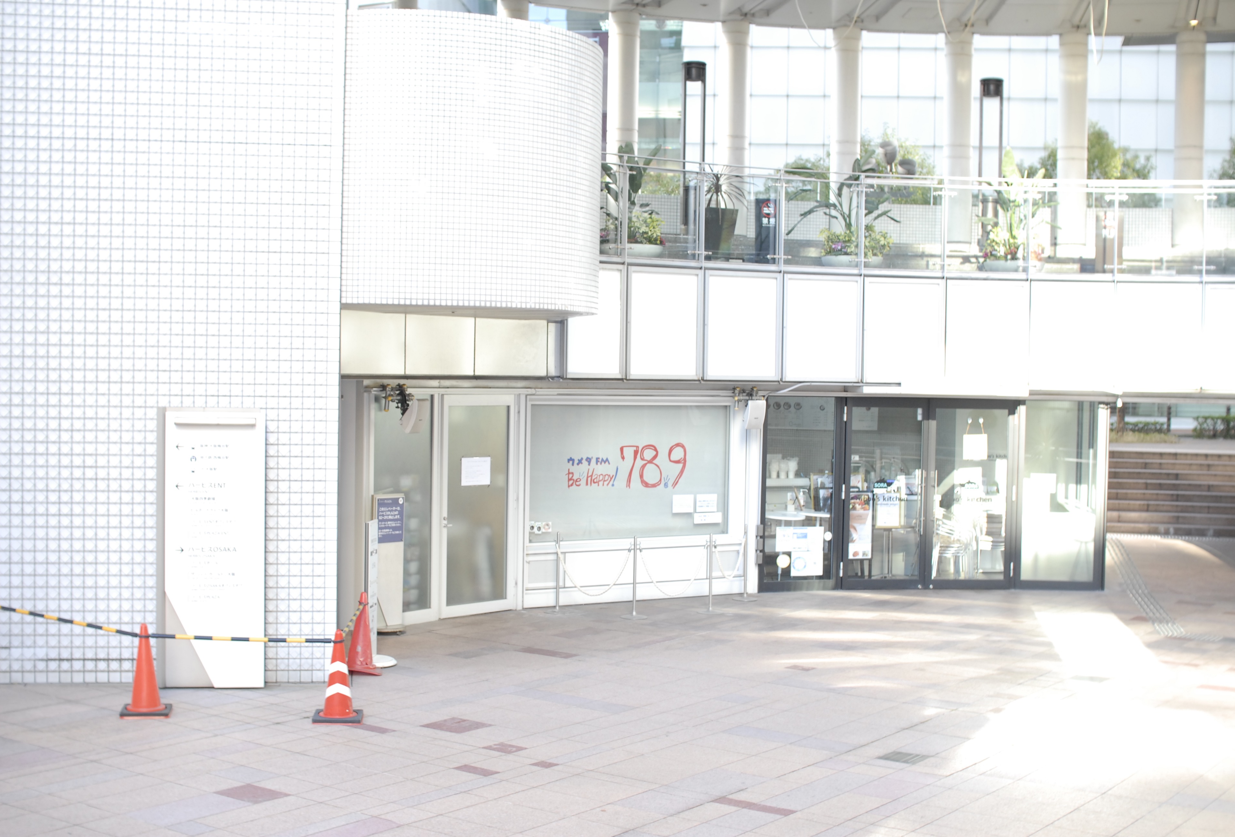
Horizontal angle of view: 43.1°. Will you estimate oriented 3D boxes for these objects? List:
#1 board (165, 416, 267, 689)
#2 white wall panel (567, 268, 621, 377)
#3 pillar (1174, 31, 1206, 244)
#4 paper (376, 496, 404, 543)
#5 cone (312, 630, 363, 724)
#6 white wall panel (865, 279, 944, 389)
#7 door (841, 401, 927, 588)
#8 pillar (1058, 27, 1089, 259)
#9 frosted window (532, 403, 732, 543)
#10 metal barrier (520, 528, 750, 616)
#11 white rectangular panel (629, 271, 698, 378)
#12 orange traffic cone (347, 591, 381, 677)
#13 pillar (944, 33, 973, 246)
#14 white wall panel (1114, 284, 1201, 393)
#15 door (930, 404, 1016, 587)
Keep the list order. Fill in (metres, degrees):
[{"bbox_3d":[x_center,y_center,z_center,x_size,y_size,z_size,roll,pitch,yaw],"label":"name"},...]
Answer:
[{"bbox_3d":[-3.286,1.060,12.823,0.808,2.278,0.160,1,2,-5],"label":"board"},{"bbox_3d":[-0.242,-1.029,16.757,0.728,1.179,0.070,0,2,-34],"label":"white wall panel"},{"bbox_3d":[8.555,-4.172,23.371,0.450,3.300,0.450,1,2,0],"label":"pillar"},{"bbox_3d":[-2.266,1.016,15.643,0.303,0.448,0.010,-1,3,-42],"label":"paper"},{"bbox_3d":[-2.117,1.940,11.850,0.385,0.685,0.385,1,2,-9],"label":"cone"},{"bbox_3d":[3.352,-1.009,18.277,1.015,1.253,0.070,1,2,-11],"label":"white wall panel"},{"bbox_3d":[3.266,0.930,19.118,1.077,2.314,0.070,1,2,-6],"label":"door"},{"bbox_3d":[6.921,-4.176,23.772,0.450,3.360,0.450,1,2,0],"label":"pillar"},{"bbox_3d":[0.172,0.617,17.795,2.586,1.530,0.080,0,2,-28],"label":"frosted window"},{"bbox_3d":[0.565,1.682,17.295,2.660,0.860,0.922,0,2,-26],"label":"metal barrier"},{"bbox_3d":[0.524,-1.051,17.703,0.883,1.186,0.060,0,2,-33],"label":"white rectangular panel"},{"bbox_3d":[-2.222,1.848,13.605,0.370,0.690,0.370,0,2,-20],"label":"orange traffic cone"},{"bbox_3d":[5.197,-4.278,23.865,0.430,3.243,0.430,1,2,-2],"label":"pillar"},{"bbox_3d":[6.438,-0.958,18.663,0.944,1.290,0.060,1,2,15],"label":"white wall panel"},{"bbox_3d":[4.371,0.945,19.239,1.084,2.310,0.070,1,2,-6],"label":"door"}]

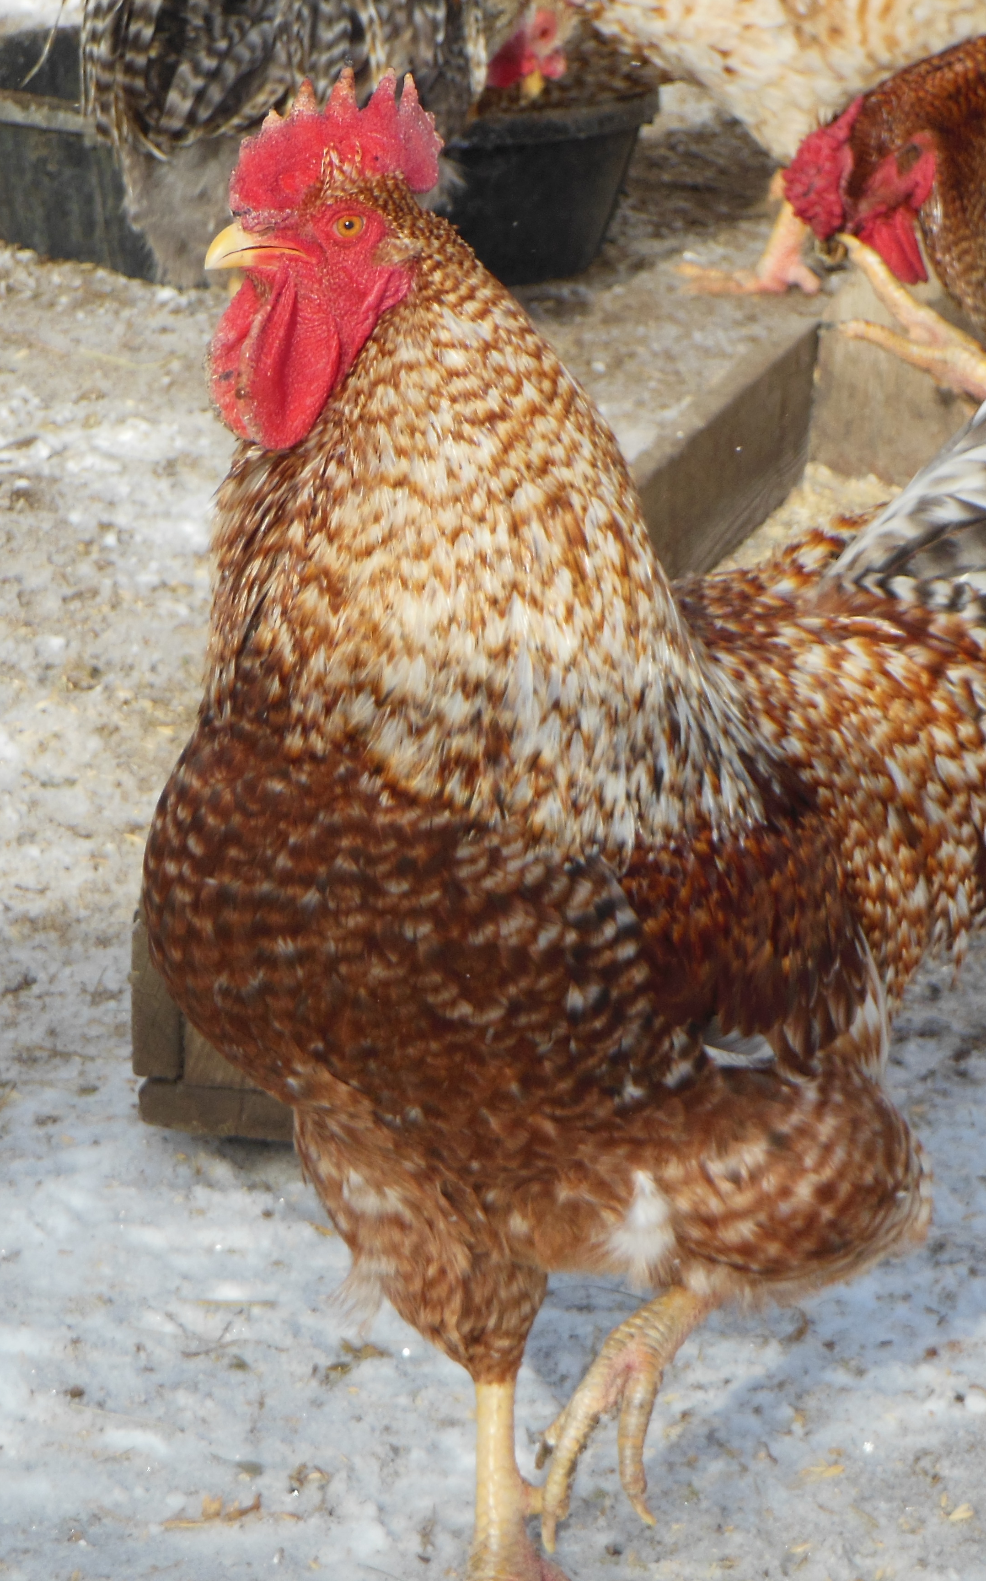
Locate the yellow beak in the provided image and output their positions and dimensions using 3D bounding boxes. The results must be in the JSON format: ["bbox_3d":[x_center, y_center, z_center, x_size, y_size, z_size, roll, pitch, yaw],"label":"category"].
[{"bbox_3d":[-0.085,-0.194,3.620,0.034,0.018,0.018,-6,17,-22],"label":"yellow beak"}]

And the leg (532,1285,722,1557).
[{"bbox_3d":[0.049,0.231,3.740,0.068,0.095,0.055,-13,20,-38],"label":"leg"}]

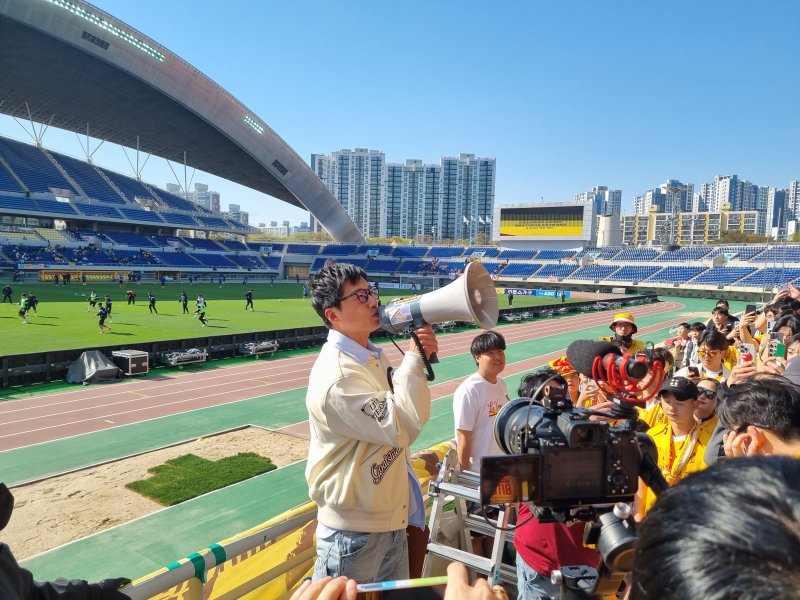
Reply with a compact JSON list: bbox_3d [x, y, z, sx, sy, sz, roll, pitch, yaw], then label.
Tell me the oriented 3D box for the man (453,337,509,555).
[{"bbox_3d":[0.449,1.045,3.382,0.500,1.750,0.330,-1,5,-42],"label":"man"}]

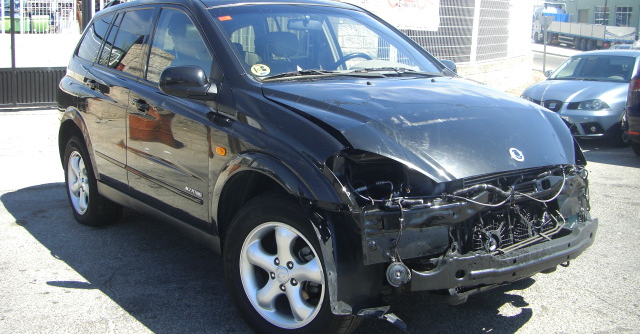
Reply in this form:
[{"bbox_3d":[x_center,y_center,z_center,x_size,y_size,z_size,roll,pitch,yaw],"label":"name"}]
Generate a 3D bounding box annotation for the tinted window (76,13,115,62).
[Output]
[{"bbox_3d":[-1.665,-0.941,5.200,0.060,0.410,0.570,17,-1,-33],"label":"tinted window"}]

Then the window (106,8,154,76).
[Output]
[{"bbox_3d":[-1.210,-0.804,4.567,0.055,0.470,0.620,17,-3,-38],"label":"window"}]

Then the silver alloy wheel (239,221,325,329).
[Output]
[{"bbox_3d":[-0.130,0.478,3.215,0.490,0.490,0.190,7,12,35],"label":"silver alloy wheel"}]

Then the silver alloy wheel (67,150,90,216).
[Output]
[{"bbox_3d":[-1.759,0.117,5.357,0.190,0.490,0.490,-7,12,-36],"label":"silver alloy wheel"}]

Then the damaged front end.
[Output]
[{"bbox_3d":[0.766,0.202,3.301,1.540,0.600,0.520,-7,12,-36],"label":"damaged front end"}]

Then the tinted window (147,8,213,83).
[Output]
[{"bbox_3d":[-0.783,-0.691,4.011,0.060,0.480,0.880,17,-3,-38],"label":"tinted window"}]

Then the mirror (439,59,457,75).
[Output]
[{"bbox_3d":[0.789,-0.625,4.702,0.290,0.180,0.150,-7,12,-36],"label":"mirror"}]

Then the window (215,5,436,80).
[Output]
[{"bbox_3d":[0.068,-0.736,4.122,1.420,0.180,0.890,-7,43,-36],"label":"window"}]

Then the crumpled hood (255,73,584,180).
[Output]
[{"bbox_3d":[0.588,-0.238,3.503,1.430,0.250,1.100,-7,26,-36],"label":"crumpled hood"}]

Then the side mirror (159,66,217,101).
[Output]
[{"bbox_3d":[-0.675,-0.440,3.603,0.290,0.180,0.150,-7,12,-36],"label":"side mirror"}]

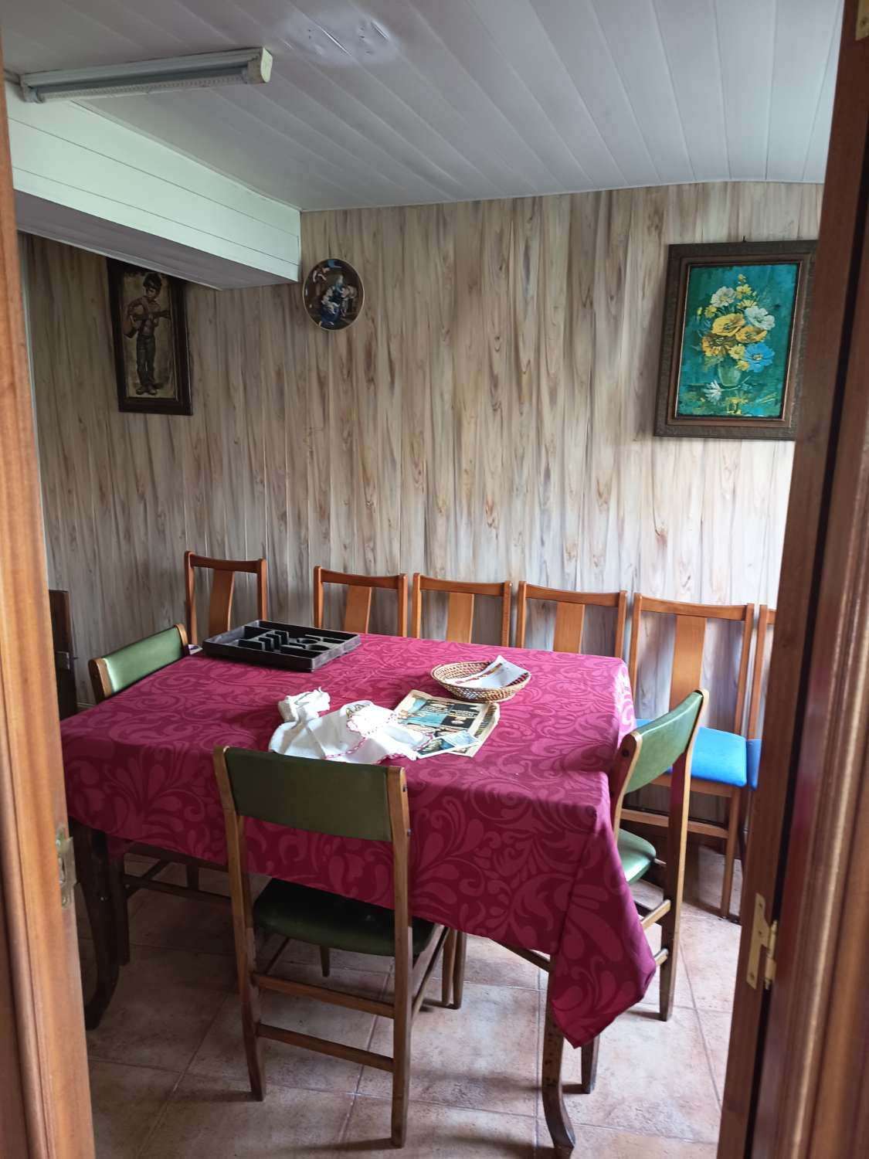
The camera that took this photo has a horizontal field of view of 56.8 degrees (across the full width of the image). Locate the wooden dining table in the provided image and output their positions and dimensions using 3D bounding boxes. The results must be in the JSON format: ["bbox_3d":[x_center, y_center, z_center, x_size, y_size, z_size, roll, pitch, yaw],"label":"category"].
[{"bbox_3d":[-0.160,0.671,2.177,1.249,0.782,0.987,4,13,15],"label":"wooden dining table"}]

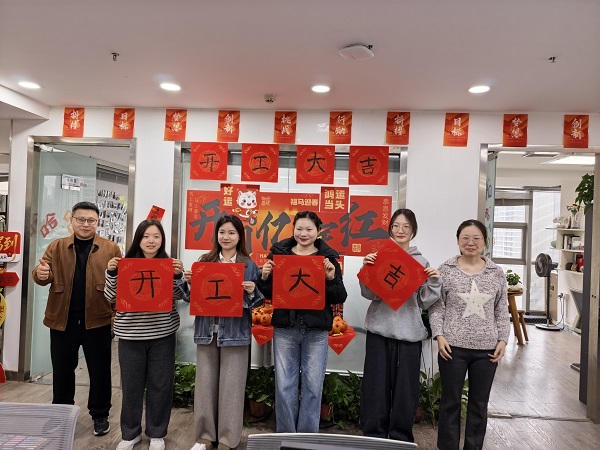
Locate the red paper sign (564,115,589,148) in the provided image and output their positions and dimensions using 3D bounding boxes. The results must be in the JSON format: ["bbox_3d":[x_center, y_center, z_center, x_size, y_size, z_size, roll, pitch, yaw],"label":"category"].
[{"bbox_3d":[2.355,-0.793,3.538,0.197,0.282,0.010,2,0,5],"label":"red paper sign"}]

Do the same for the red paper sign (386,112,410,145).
[{"bbox_3d":[0.883,-0.873,3.747,0.204,0.292,0.010,2,-1,5],"label":"red paper sign"}]

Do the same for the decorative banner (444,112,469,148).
[{"bbox_3d":[1.364,-0.826,3.619,0.197,0.282,0.010,2,0,5],"label":"decorative banner"}]

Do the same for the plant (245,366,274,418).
[{"bbox_3d":[-0.298,1.352,3.380,0.310,0.430,0.310,2,0,5],"label":"plant"}]

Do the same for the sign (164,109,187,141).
[{"bbox_3d":[-1.143,-0.917,3.823,0.197,0.282,0.010,2,0,5],"label":"sign"}]

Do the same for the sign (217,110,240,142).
[{"bbox_3d":[-0.649,-0.897,3.783,0.197,0.282,0.010,2,0,5],"label":"sign"}]

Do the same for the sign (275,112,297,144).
[{"bbox_3d":[-0.135,-0.899,3.828,0.204,0.292,0.010,2,-1,5],"label":"sign"}]

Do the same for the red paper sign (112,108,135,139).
[{"bbox_3d":[-1.677,-0.967,3.952,0.204,0.292,0.010,2,-1,5],"label":"red paper sign"}]

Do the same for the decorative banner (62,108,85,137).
[{"bbox_3d":[-2.122,-0.960,3.903,0.197,0.282,0.010,2,0,5],"label":"decorative banner"}]

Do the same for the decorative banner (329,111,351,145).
[{"bbox_3d":[0.369,-0.887,3.788,0.204,0.292,0.010,2,-1,5],"label":"decorative banner"}]

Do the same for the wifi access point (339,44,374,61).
[{"bbox_3d":[0.349,-1.048,2.563,0.195,0.040,0.195,2,-1,32],"label":"wifi access point"}]

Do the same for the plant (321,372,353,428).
[{"bbox_3d":[0.227,1.406,3.410,0.360,0.416,0.340,2,-1,5],"label":"plant"}]

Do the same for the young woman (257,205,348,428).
[{"bbox_3d":[0.016,0.751,2.878,0.580,1.701,0.420,2,-1,2],"label":"young woman"}]

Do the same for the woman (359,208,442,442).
[{"bbox_3d":[0.691,0.748,2.933,0.530,1.705,0.380,2,0,9],"label":"woman"}]

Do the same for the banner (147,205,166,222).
[{"bbox_3d":[-1.366,-0.070,3.917,0.122,0.200,0.010,24,1,4],"label":"banner"}]

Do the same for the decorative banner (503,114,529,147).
[{"bbox_3d":[1.899,-0.833,3.666,0.204,0.292,0.010,2,-1,5],"label":"decorative banner"}]

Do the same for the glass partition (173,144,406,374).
[{"bbox_3d":[-0.133,0.286,3.767,2.113,2.022,0.080,2,0,5],"label":"glass partition"}]

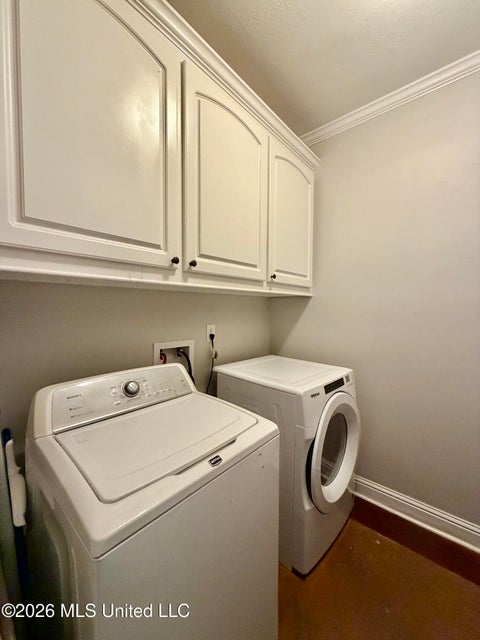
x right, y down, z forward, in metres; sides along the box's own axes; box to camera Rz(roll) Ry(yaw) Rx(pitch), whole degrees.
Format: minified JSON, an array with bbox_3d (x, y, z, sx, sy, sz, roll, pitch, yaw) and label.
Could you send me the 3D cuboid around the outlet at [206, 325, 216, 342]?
[{"bbox_3d":[-0.201,0.094,1.821,0.014,0.118,0.074,2,3,42],"label":"outlet"}]

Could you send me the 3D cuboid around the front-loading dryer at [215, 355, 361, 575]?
[{"bbox_3d":[0.330,0.841,1.804,0.775,0.984,0.686,3,3,43],"label":"front-loading dryer"}]

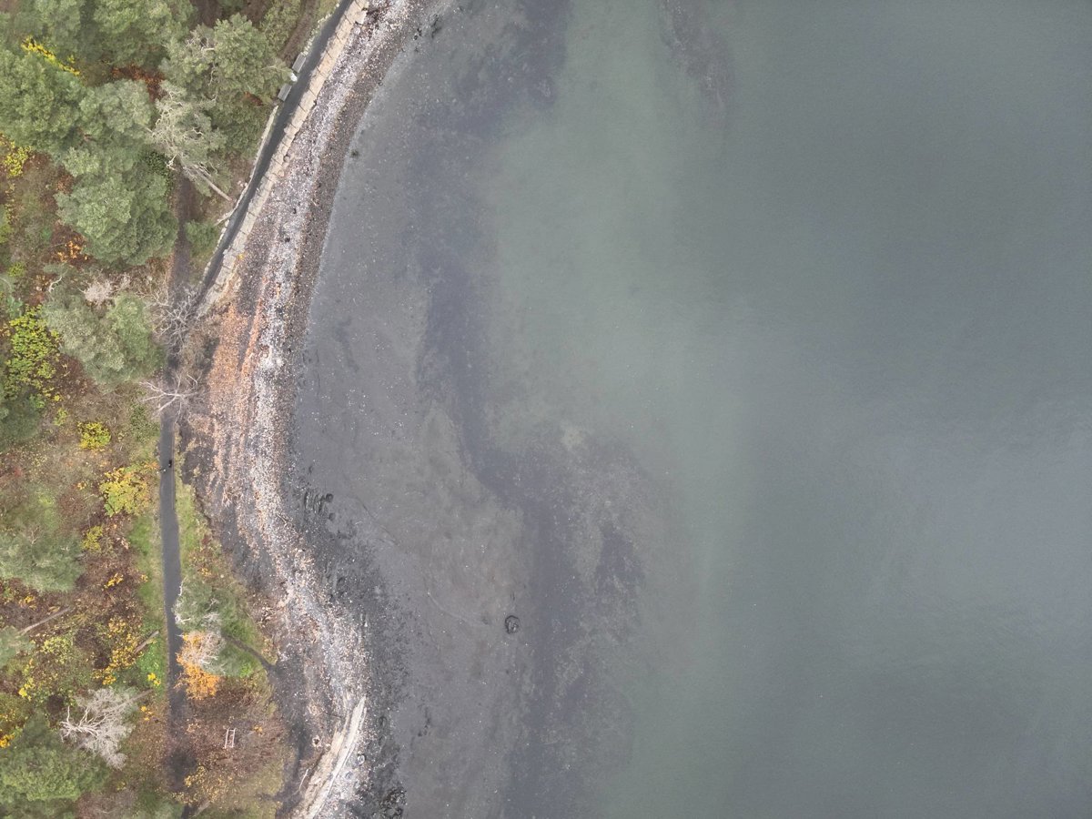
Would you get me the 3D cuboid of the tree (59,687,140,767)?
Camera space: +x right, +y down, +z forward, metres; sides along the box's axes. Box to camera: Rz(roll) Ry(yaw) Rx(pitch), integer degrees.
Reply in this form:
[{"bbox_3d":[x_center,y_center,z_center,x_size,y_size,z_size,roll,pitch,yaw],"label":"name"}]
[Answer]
[{"bbox_3d":[-49.300,35.600,85.500,7.200,13.000,7.800,0,90,0],"label":"tree"}]

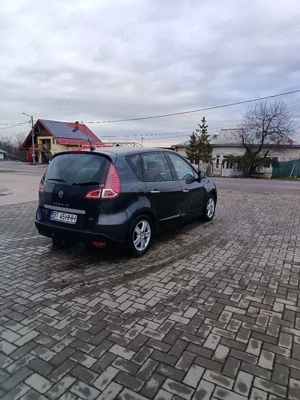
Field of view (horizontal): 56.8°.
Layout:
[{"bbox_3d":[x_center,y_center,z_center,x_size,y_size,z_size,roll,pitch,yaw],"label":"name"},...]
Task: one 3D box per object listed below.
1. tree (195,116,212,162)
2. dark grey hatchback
[{"bbox_3d":[4.727,-4.859,24.500,1.750,5.000,1.750,1,9,0],"label":"tree"},{"bbox_3d":[-0.082,-0.227,5.515,1.840,1.620,4.340,7,10,32],"label":"dark grey hatchback"}]

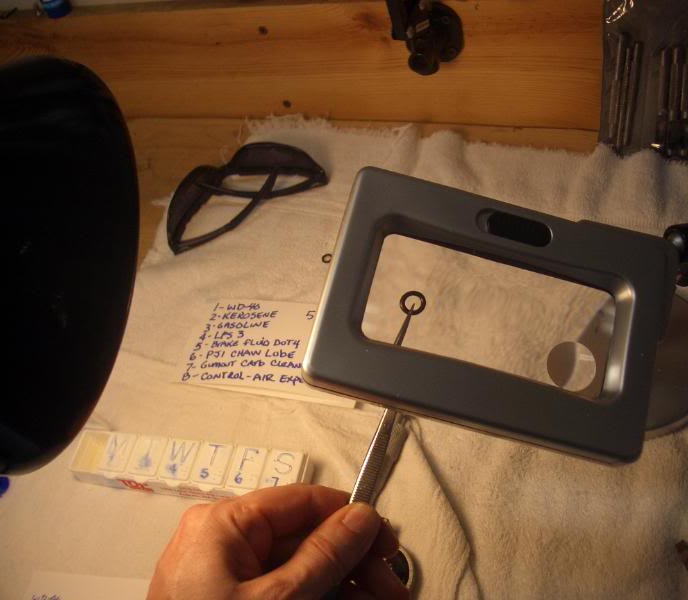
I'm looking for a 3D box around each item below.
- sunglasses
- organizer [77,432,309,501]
[{"bbox_3d":[-0.088,-0.092,0.659,0.140,0.037,0.061,-26,49,-12],"label":"sunglasses"},{"bbox_3d":[-0.092,0.104,0.493,0.149,0.021,0.030,3,49,14],"label":"organizer"}]

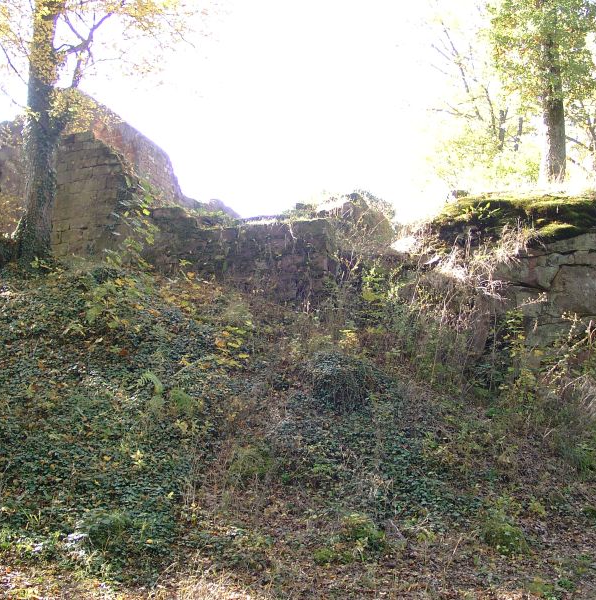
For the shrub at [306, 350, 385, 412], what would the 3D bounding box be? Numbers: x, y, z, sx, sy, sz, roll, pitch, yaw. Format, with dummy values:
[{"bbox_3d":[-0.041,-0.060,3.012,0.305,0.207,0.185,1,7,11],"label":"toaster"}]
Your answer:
[{"bbox_3d":[0.695,1.193,11.500,1.142,0.871,1.027,0,-9,0],"label":"shrub"}]

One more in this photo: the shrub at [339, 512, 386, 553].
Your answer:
[{"bbox_3d":[0.747,2.692,9.100,0.556,0.445,0.500,0,-9,0],"label":"shrub"}]

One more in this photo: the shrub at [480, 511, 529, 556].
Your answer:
[{"bbox_3d":[2.391,2.704,9.100,0.556,0.511,0.500,0,-9,0],"label":"shrub"}]

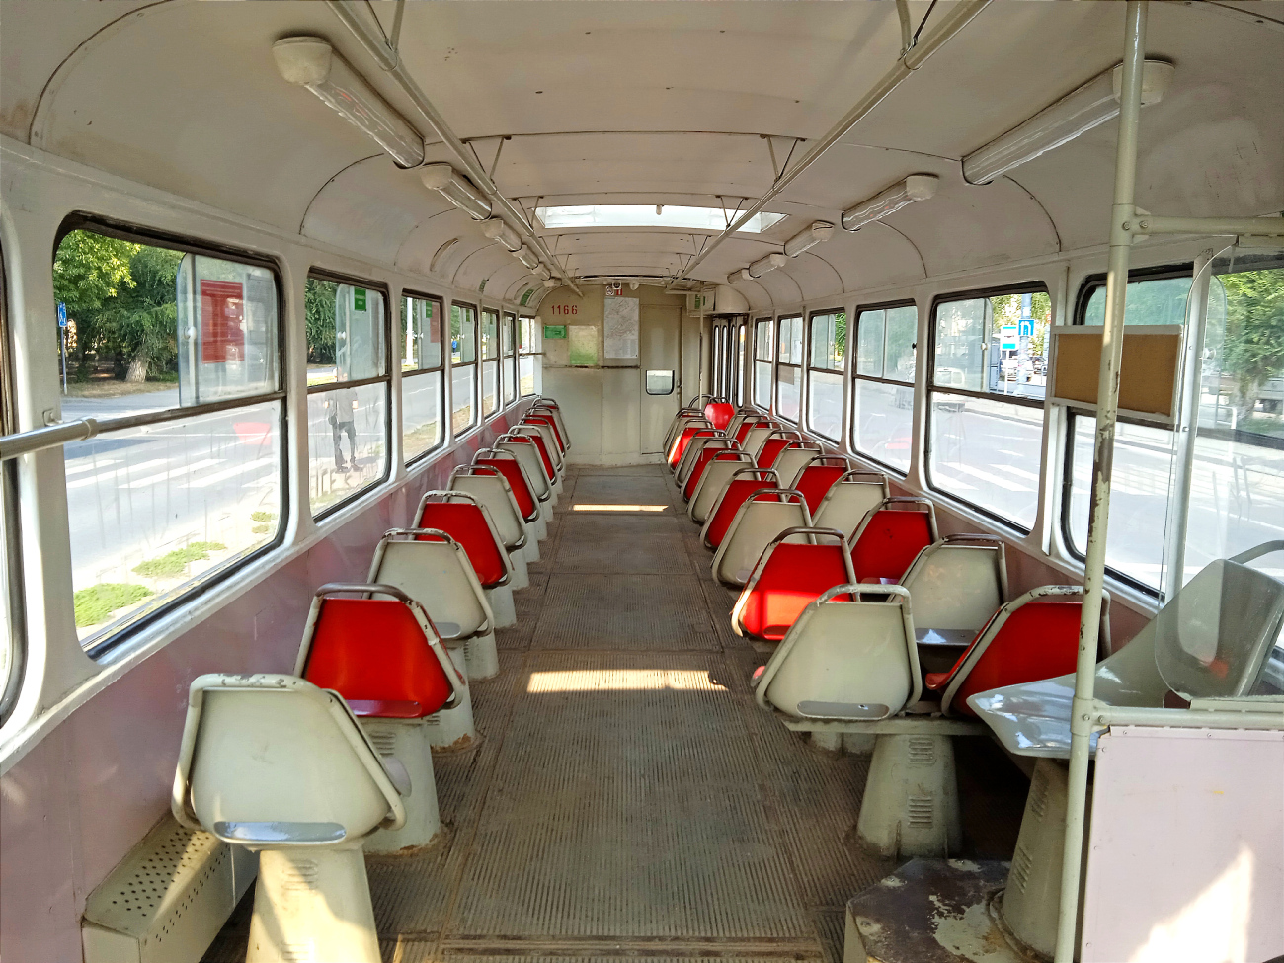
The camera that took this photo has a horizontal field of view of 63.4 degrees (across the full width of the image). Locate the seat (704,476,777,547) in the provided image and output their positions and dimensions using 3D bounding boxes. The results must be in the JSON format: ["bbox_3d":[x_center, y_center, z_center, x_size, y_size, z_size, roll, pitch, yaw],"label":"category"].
[{"bbox_3d":[0.517,0.136,4.979,0.420,0.410,0.520,1,8,-2],"label":"seat"}]

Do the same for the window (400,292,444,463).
[{"bbox_3d":[-1.154,-0.558,5.463,0.045,0.855,1.250,1,8,-2],"label":"window"}]

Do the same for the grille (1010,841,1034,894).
[{"bbox_3d":[0.845,0.862,2.310,0.012,0.077,0.064,8,8,-7],"label":"grille"}]

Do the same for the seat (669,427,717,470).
[{"bbox_3d":[0.469,-0.283,8.717,0.440,0.400,0.460,1,8,-1],"label":"seat"}]

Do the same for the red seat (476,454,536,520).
[{"bbox_3d":[-0.794,0.010,5.965,0.440,0.450,0.530,1,8,-2],"label":"red seat"}]

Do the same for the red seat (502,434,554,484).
[{"bbox_3d":[-0.820,-0.198,7.468,0.440,0.450,0.530,1,8,-2],"label":"red seat"}]

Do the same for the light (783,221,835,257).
[{"bbox_3d":[0.899,-1.294,5.630,0.125,0.090,1.120,1,8,-2],"label":"light"}]

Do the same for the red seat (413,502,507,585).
[{"bbox_3d":[-0.733,0.222,4.173,0.420,0.410,0.520,1,8,-2],"label":"red seat"}]

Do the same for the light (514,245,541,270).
[{"bbox_3d":[-0.790,-1.497,6.959,0.110,0.083,1.170,-11,8,0],"label":"light"}]

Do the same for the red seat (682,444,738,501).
[{"bbox_3d":[0.510,-0.066,7.154,0.440,0.400,0.460,1,8,-1],"label":"red seat"}]

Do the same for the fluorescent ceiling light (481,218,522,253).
[{"bbox_3d":[-0.693,-1.219,5.217,0.110,0.090,0.970,1,8,-1],"label":"fluorescent ceiling light"}]

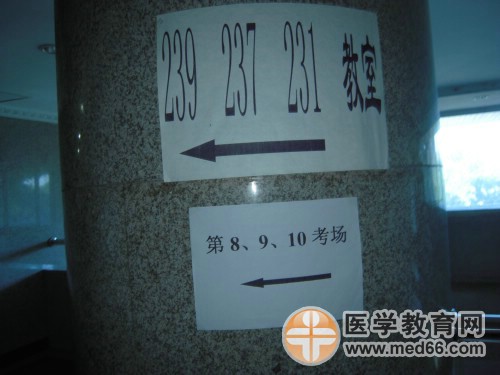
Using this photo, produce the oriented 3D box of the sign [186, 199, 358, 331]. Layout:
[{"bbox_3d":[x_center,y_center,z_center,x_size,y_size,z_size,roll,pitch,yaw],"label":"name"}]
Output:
[{"bbox_3d":[0.050,0.131,0.696,0.293,0.210,0.022,-4,-1,-4],"label":"sign"}]

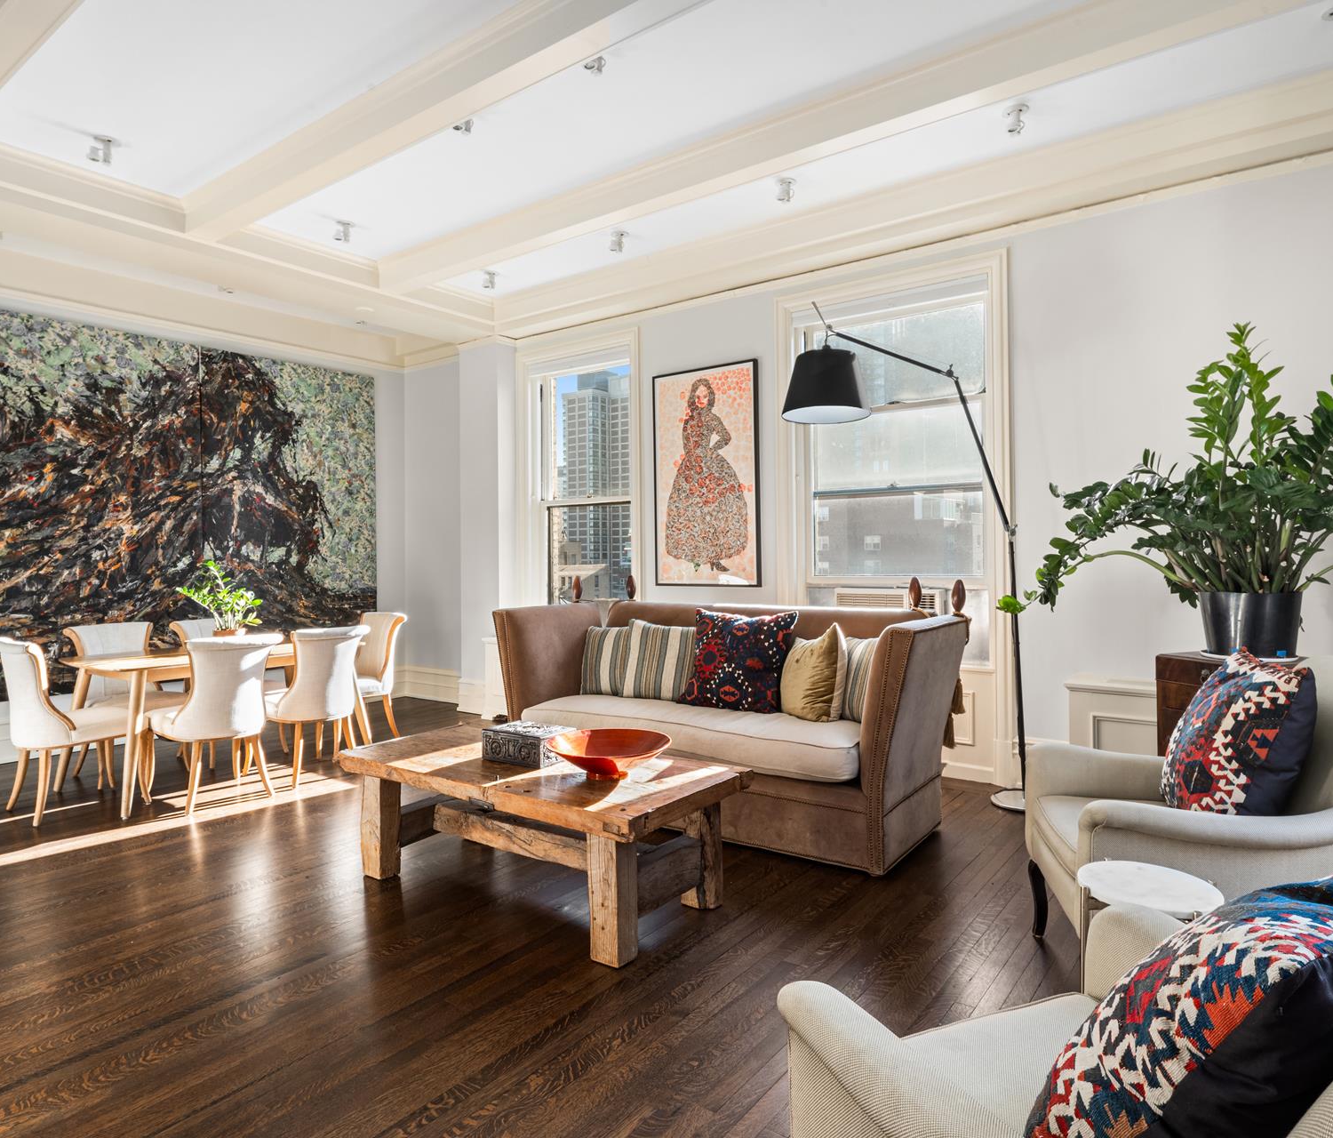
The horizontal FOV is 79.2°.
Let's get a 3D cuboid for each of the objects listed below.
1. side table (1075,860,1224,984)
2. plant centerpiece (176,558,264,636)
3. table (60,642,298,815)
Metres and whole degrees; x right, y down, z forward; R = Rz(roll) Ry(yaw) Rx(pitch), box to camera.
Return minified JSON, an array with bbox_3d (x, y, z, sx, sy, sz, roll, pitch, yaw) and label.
[{"bbox_3d":[1.079,0.977,1.801,0.300,0.560,0.300,0,1,36],"label":"side table"},{"bbox_3d":[-2.651,0.218,4.802,0.430,0.540,0.400,0,1,36],"label":"plant centerpiece"},{"bbox_3d":[-2.621,0.854,4.771,0.900,0.750,1.540,0,1,36],"label":"table"}]

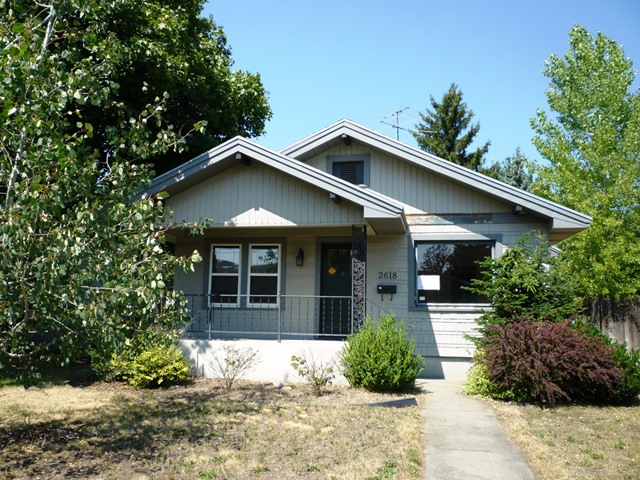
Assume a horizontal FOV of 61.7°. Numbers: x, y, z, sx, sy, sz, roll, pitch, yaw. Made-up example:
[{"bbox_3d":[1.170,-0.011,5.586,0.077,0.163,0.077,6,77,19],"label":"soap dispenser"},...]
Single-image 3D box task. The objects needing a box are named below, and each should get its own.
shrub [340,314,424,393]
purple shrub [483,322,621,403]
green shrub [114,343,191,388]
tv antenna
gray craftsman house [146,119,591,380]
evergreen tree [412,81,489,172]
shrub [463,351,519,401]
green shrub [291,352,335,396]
[{"bbox_3d":[1.072,1.931,9.197,1.400,1.290,1.330,0,-8,11],"label":"shrub"},{"bbox_3d":[3.791,1.947,8.747,2.020,1.250,1.600,0,-8,11],"label":"purple shrub"},{"bbox_3d":[-2.987,2.192,9.574,1.380,0.710,1.100,0,-8,11],"label":"green shrub"},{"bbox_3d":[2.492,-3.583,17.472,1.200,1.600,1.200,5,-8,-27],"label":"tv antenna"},{"bbox_3d":[1.268,0.632,14.993,9.500,5.400,11.200,0,-8,11],"label":"gray craftsman house"},{"bbox_3d":[7.624,-1.948,30.620,5.600,14.780,5.600,0,-8,11],"label":"evergreen tree"},{"bbox_3d":[2.786,2.176,8.765,0.920,0.760,0.820,0,-8,11],"label":"shrub"},{"bbox_3d":[-0.121,2.155,8.740,0.720,0.680,0.680,0,-8,11],"label":"green shrub"}]

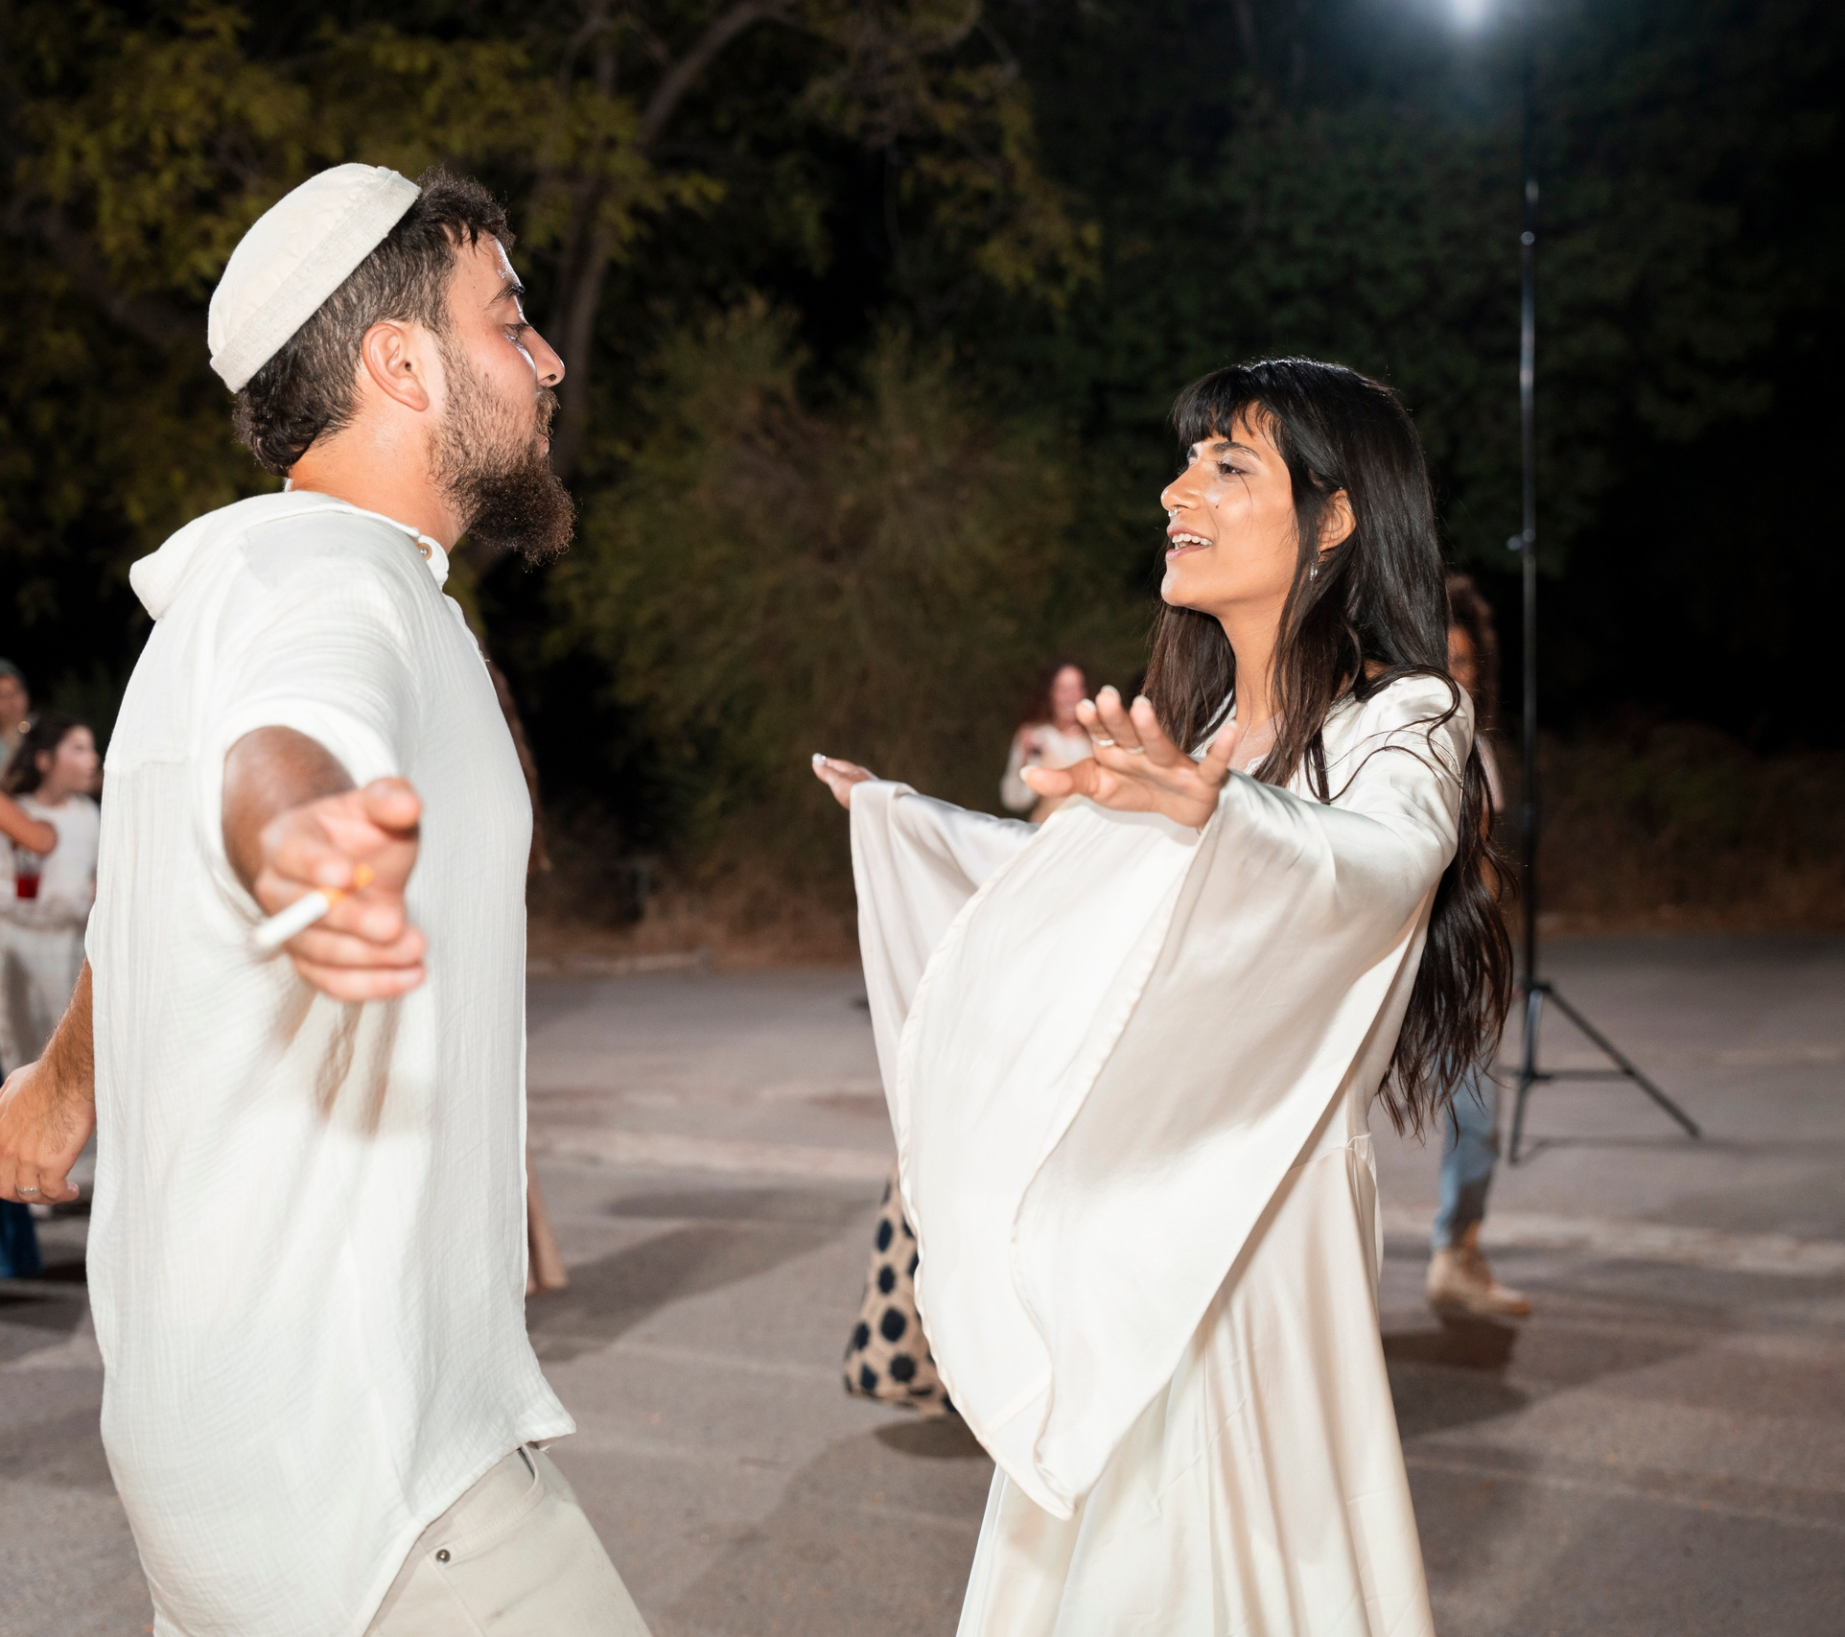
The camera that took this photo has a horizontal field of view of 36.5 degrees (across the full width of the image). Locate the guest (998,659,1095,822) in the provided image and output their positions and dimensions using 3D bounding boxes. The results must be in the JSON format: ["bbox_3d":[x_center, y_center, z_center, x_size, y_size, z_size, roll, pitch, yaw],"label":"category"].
[{"bbox_3d":[0.550,0.185,10.800,0.520,1.630,0.380,0,1,-6],"label":"guest"}]

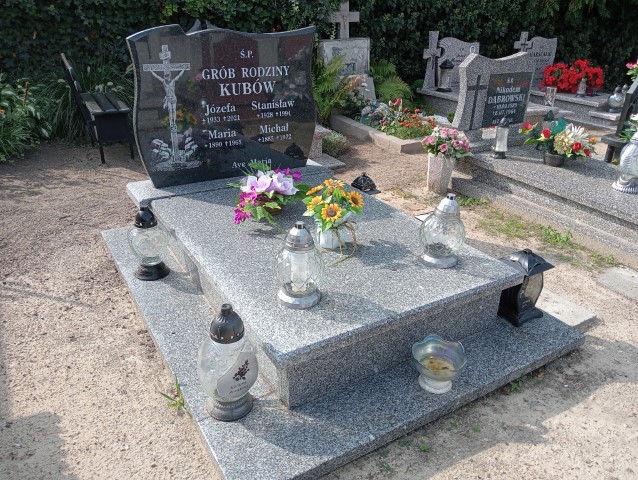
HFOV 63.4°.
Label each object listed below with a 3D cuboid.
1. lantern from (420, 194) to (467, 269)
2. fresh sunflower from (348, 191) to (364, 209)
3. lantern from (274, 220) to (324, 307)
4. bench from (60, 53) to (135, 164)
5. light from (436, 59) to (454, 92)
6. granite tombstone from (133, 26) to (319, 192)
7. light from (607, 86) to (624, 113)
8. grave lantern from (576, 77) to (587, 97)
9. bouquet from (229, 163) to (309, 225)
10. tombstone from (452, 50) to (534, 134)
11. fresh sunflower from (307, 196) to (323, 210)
[{"bbox_3d":[0.523,-0.047,2.163,0.194,0.299,0.194,1,25,0],"label":"lantern"},{"bbox_3d":[0.167,-0.180,2.294,0.071,0.032,0.071,-22,77,-40],"label":"fresh sunflower"},{"bbox_3d":[-0.070,0.077,1.859,0.182,0.304,0.182,1,25,0],"label":"lantern"},{"bbox_3d":[-1.958,-1.177,4.588,0.399,0.809,0.878,-11,28,-25],"label":"bench"},{"bbox_3d":[1.490,-1.915,6.002,0.170,0.345,0.170,-14,29,-27],"label":"light"},{"bbox_3d":[-0.517,-0.815,3.077,1.118,0.884,0.072,-14,29,-27],"label":"granite tombstone"},{"bbox_3d":[3.309,-1.568,5.727,0.191,0.273,0.191,-14,29,-27],"label":"light"},{"bbox_3d":[3.353,-1.951,6.536,0.112,0.245,0.112,-13,28,-28],"label":"grave lantern"},{"bbox_3d":[-0.250,-0.223,2.590,0.393,0.228,0.285,-7,26,-17],"label":"bouquet"},{"bbox_3d":[1.369,-1.171,4.011,0.747,0.556,0.077,-14,29,-27],"label":"tombstone"},{"bbox_3d":[-0.018,-0.160,2.259,0.068,0.032,0.068,-43,33,-1],"label":"fresh sunflower"}]

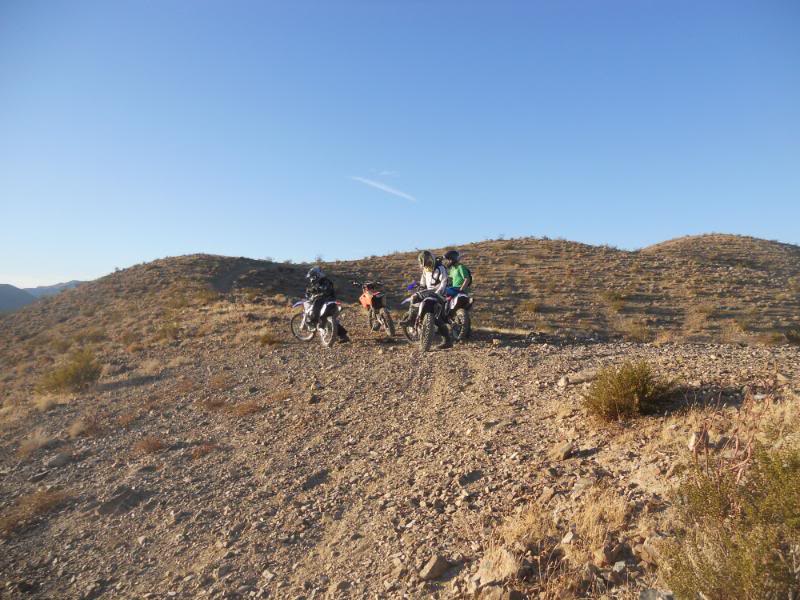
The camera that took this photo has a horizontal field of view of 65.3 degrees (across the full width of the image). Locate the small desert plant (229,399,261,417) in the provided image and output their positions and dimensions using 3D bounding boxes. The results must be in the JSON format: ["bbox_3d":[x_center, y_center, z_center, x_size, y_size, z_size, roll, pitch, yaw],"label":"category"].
[{"bbox_3d":[-1.684,1.171,6.800,0.359,0.180,0.333,0,-1,0],"label":"small desert plant"}]

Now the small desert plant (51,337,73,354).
[{"bbox_3d":[-8.408,1.130,15.500,0.530,0.411,0.492,0,-1,0],"label":"small desert plant"}]

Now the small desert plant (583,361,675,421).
[{"bbox_3d":[2.270,0.894,6.200,0.900,0.580,0.800,0,0,0],"label":"small desert plant"}]

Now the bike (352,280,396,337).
[{"bbox_3d":[-0.560,0.180,14.000,0.800,1.200,2.100,-14,5,-19],"label":"bike"}]

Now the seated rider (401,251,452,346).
[{"bbox_3d":[0.480,-0.009,11.300,0.850,1.775,0.700,1,-1,-38],"label":"seated rider"}]

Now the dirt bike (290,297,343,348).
[{"bbox_3d":[-1.866,0.390,13.776,0.800,1.200,2.100,0,0,-31],"label":"dirt bike"}]

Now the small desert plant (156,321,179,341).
[{"bbox_3d":[-6.121,0.806,16.500,0.616,0.487,0.571,0,-1,0],"label":"small desert plant"}]

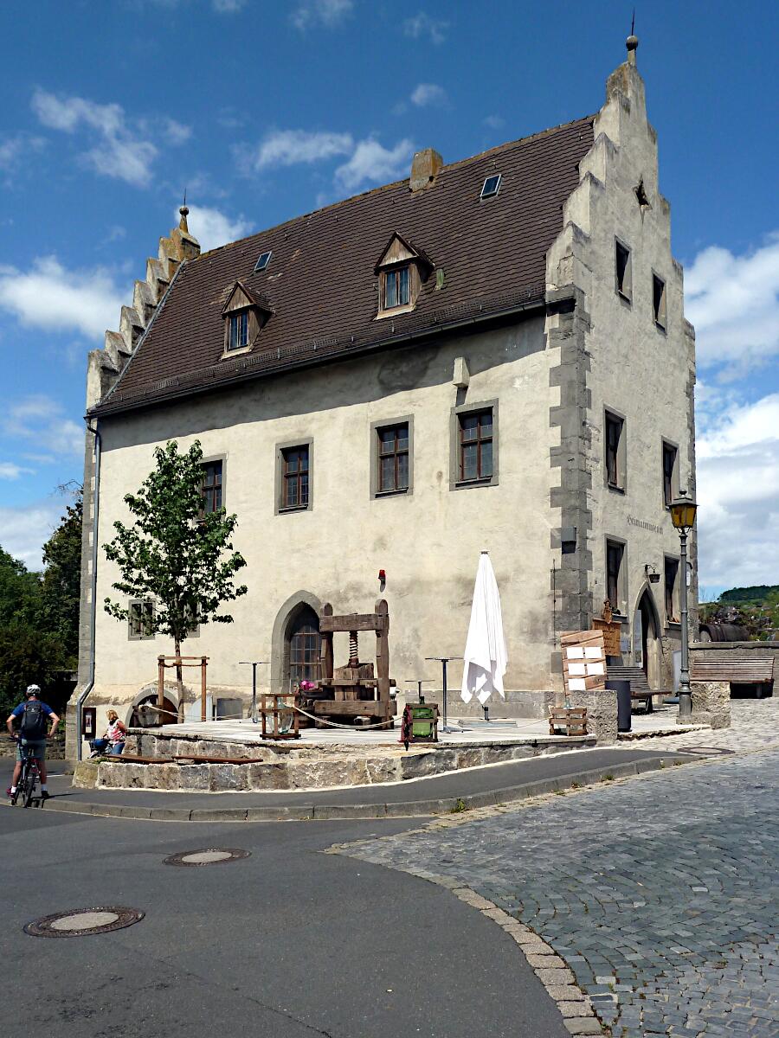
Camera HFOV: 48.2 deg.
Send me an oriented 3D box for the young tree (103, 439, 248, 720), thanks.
[{"bbox_3d":[-4.340,1.276,17.700,2.800,5.600,2.800,2,-8,-14],"label":"young tree"}]

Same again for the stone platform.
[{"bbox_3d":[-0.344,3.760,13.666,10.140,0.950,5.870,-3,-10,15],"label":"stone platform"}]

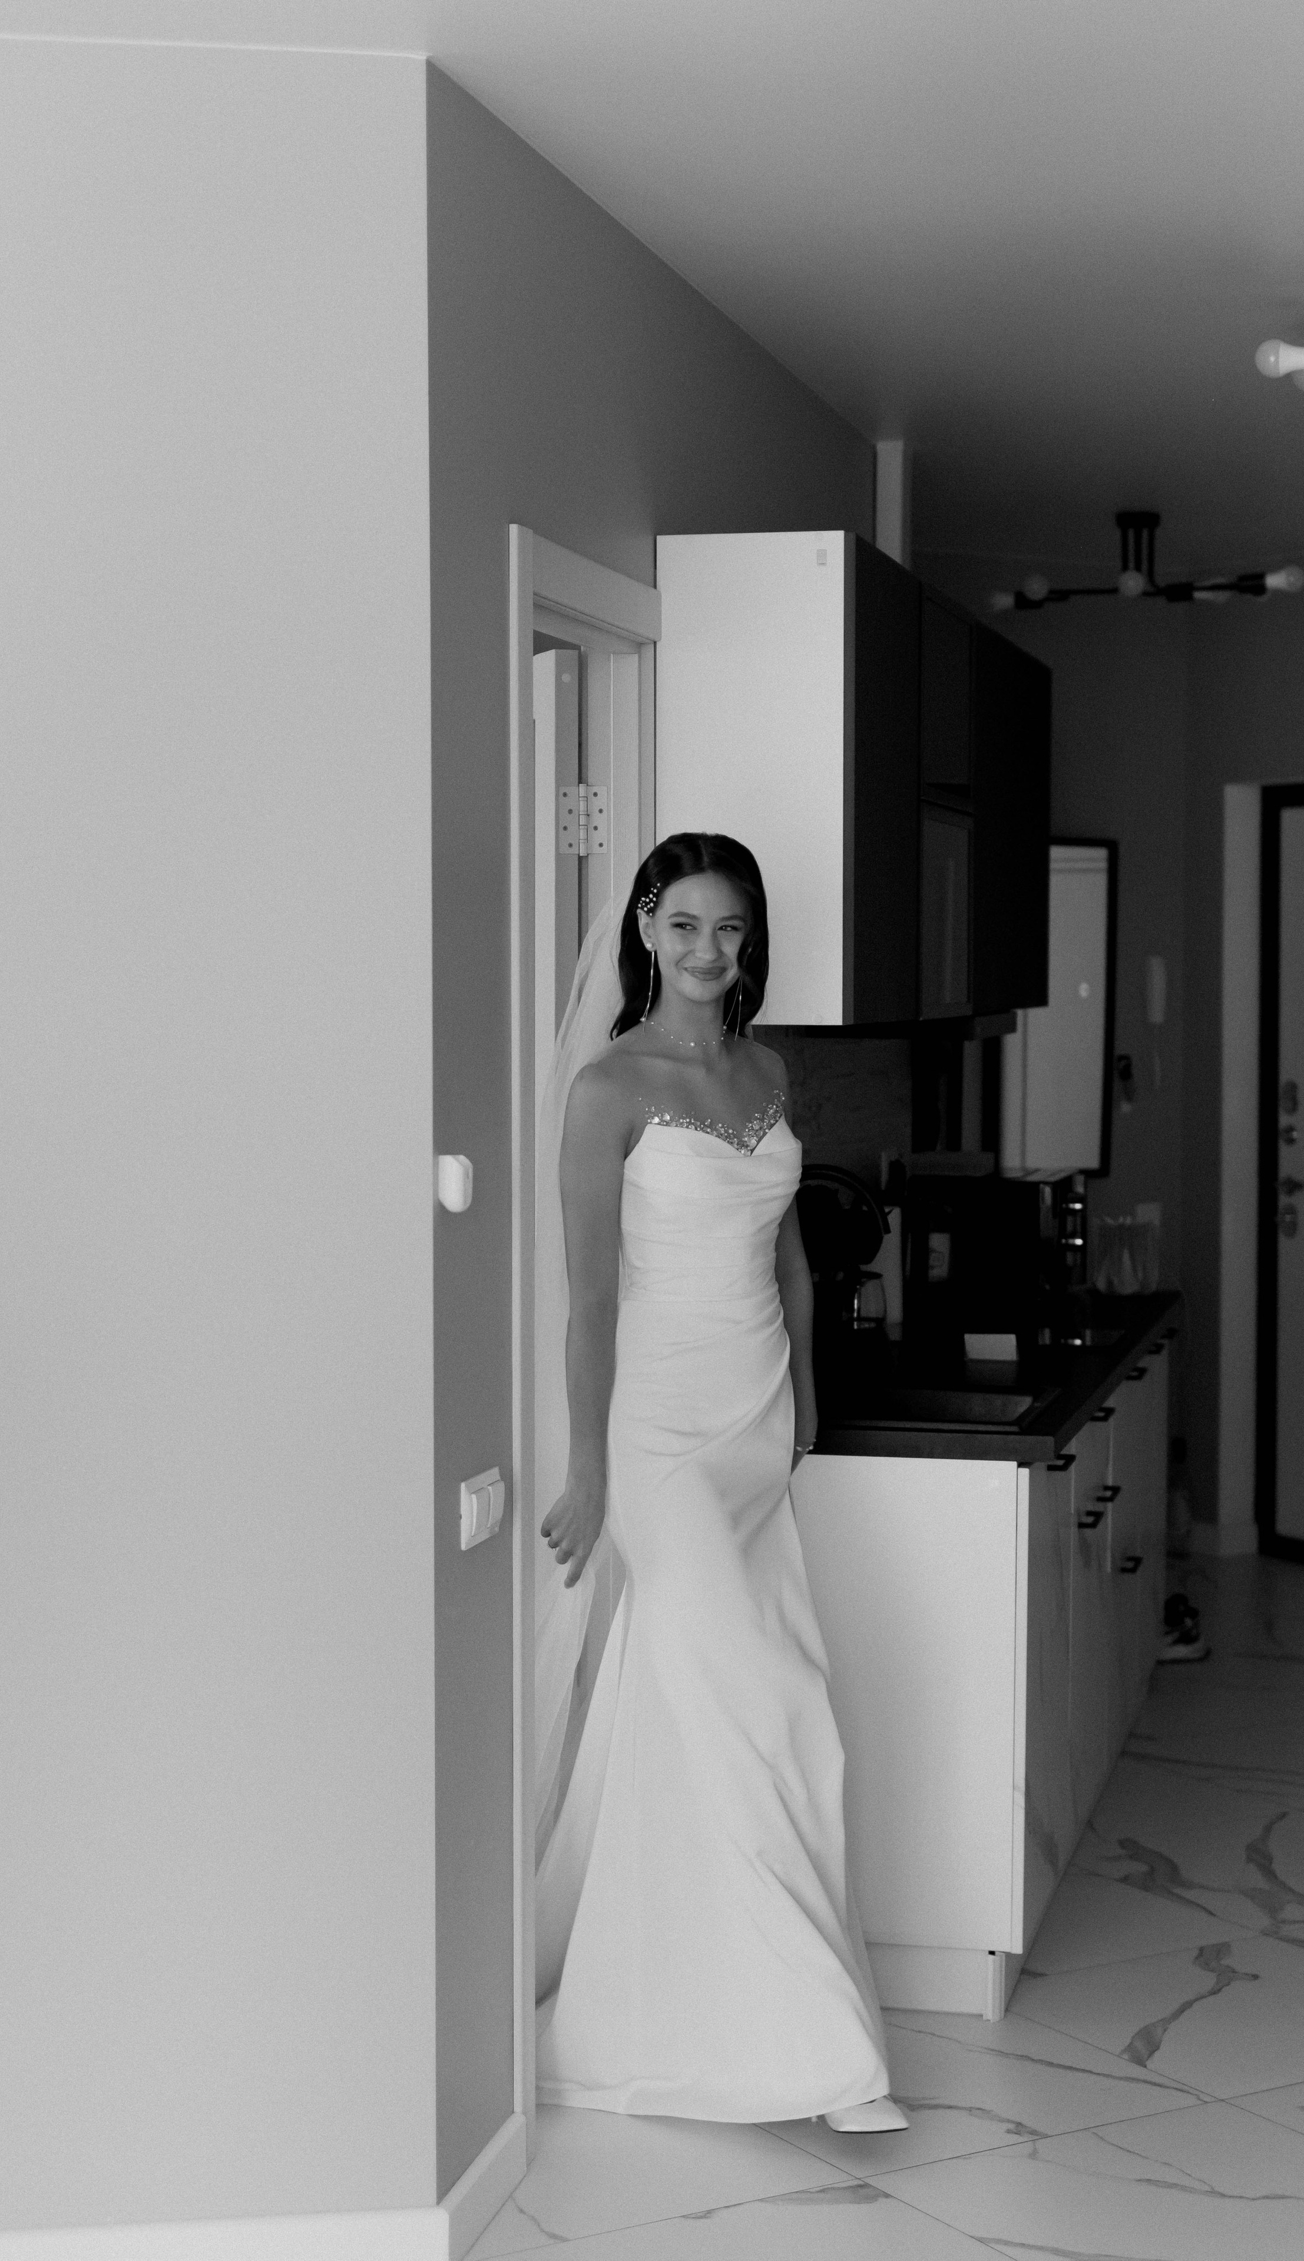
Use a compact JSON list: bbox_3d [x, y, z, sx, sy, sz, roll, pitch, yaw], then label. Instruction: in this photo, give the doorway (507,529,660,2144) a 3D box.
[{"bbox_3d":[-0.137,0.274,4.581,0.130,2.095,0.775,1,3,14],"label":"doorway"}]

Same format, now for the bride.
[{"bbox_3d":[0.075,0.458,4.573,0.530,1.725,0.500,-2,4,-33],"label":"bride"}]

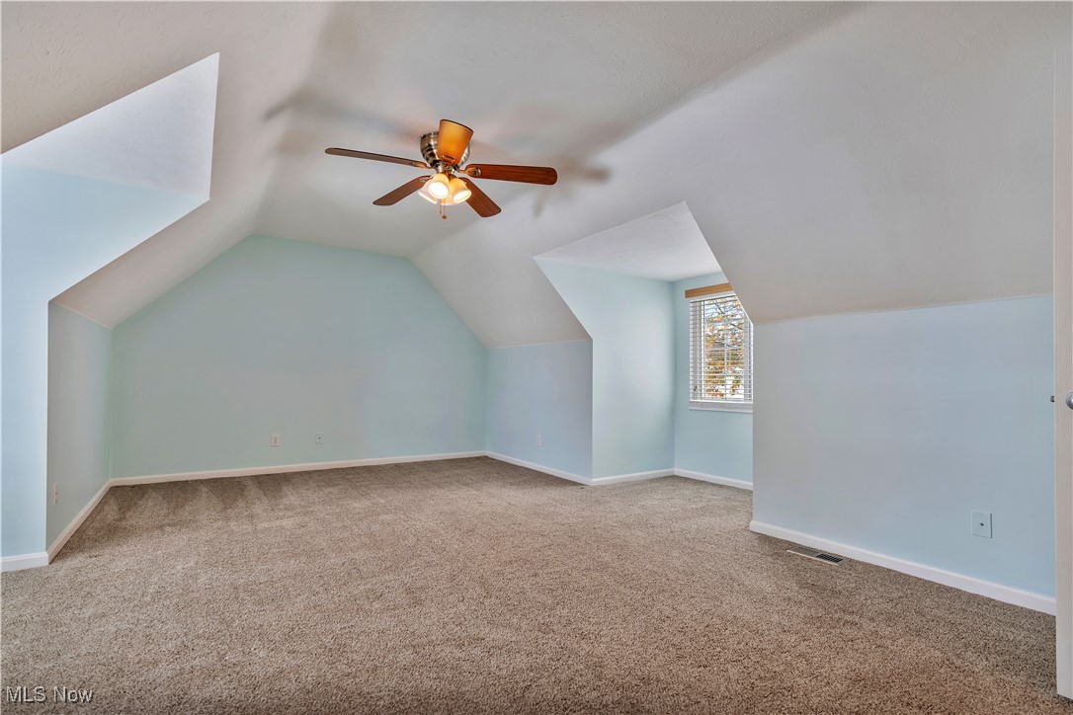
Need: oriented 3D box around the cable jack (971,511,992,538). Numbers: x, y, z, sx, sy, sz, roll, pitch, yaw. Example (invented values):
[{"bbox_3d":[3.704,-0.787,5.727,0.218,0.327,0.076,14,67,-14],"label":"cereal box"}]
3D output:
[{"bbox_3d":[2.093,0.787,2.242,0.012,0.115,0.070,2,-3,-34],"label":"cable jack"}]

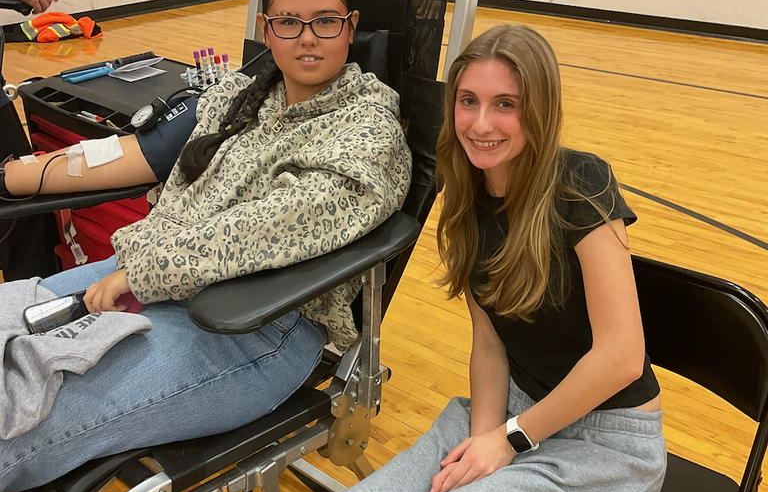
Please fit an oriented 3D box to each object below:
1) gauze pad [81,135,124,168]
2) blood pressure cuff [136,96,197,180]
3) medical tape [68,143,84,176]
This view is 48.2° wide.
[{"bbox_3d":[-0.475,-0.159,1.447,0.065,0.010,0.054,-15,60,-13],"label":"gauze pad"},{"bbox_3d":[-0.381,-0.197,1.590,0.108,0.108,0.140,23,56,40],"label":"blood pressure cuff"},{"bbox_3d":[-0.544,-0.154,1.515,0.026,0.020,0.066,0,64,-15],"label":"medical tape"}]

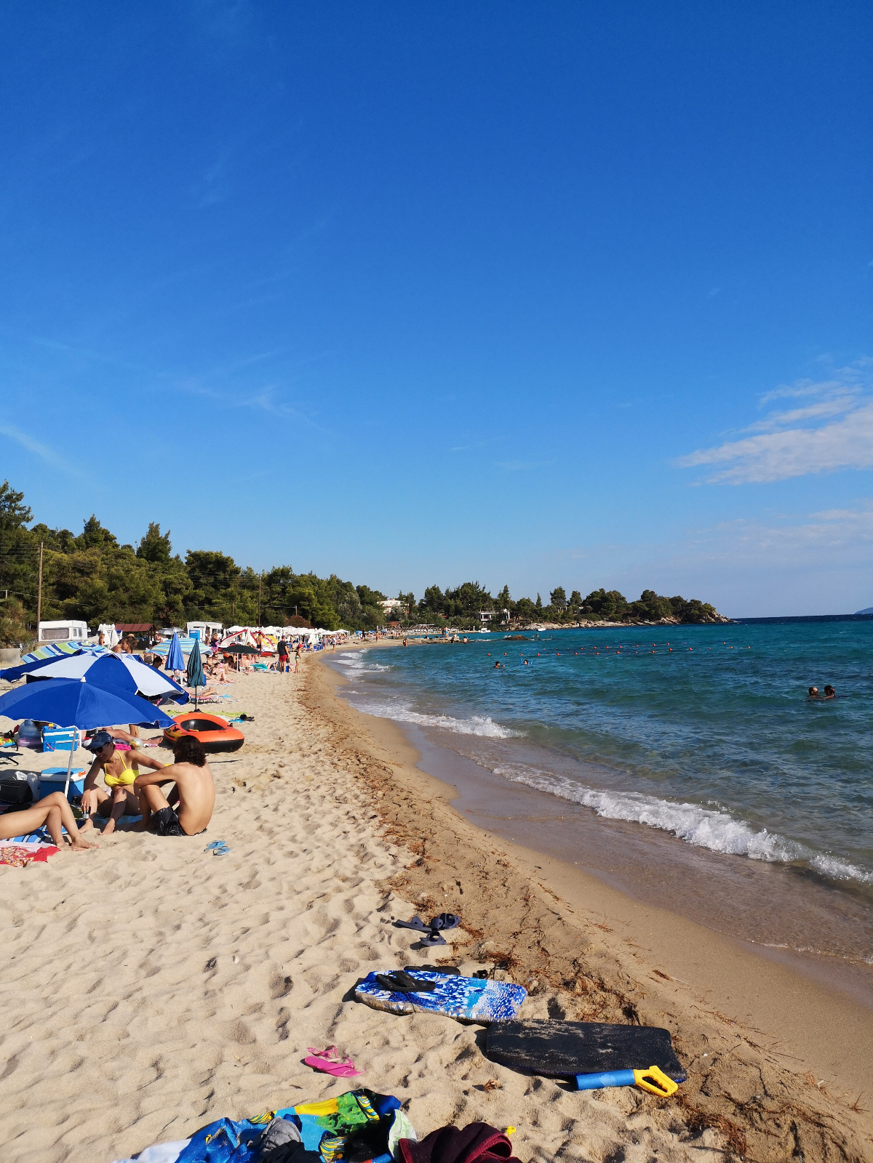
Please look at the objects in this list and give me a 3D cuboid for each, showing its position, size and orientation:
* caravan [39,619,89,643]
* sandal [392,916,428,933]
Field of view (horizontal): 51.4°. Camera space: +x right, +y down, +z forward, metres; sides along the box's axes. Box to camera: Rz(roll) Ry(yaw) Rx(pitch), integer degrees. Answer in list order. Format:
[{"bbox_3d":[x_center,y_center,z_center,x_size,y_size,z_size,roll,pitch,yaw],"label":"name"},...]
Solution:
[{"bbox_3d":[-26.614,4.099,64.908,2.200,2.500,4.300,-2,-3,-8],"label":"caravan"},{"bbox_3d":[-0.127,1.939,5.138,0.250,0.075,0.095,-4,-4,35],"label":"sandal"}]

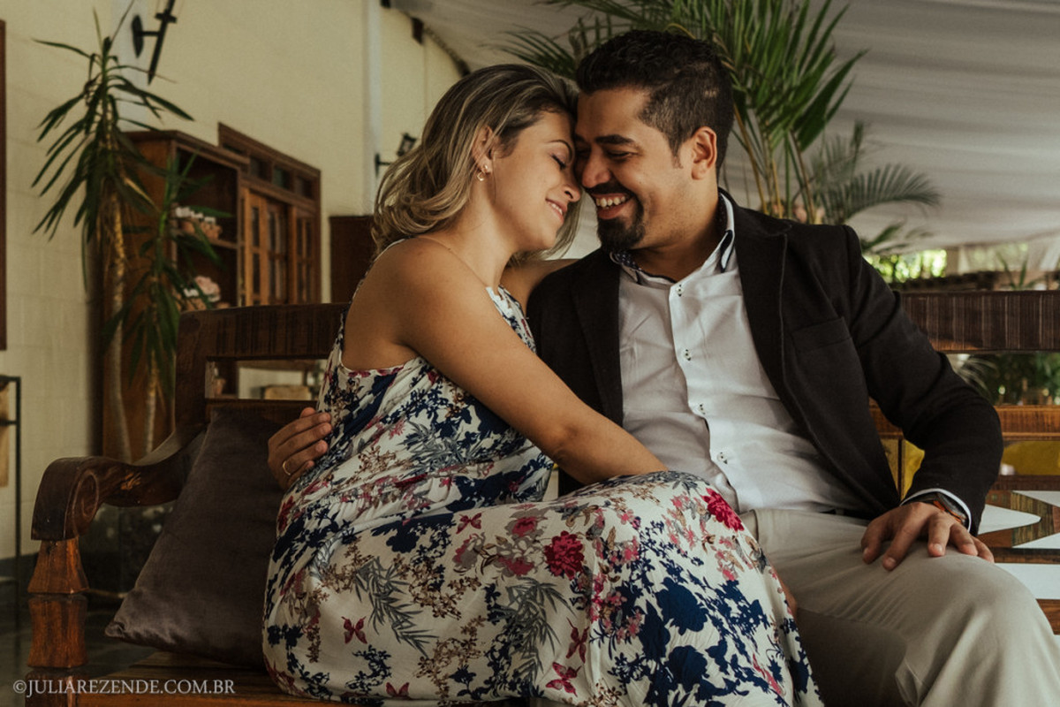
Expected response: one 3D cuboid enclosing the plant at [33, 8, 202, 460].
[{"bbox_3d":[-1.450,-0.200,3.700,0.660,2.100,0.640,0,-1,0],"label":"plant"}]

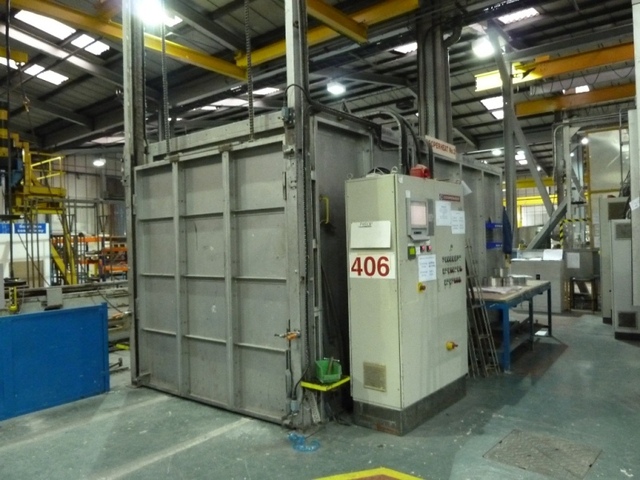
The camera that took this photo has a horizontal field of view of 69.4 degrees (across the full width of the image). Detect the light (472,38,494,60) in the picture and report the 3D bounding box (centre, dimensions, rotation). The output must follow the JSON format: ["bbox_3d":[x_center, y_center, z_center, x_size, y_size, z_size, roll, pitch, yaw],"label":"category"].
[{"bbox_3d":[3.808,-4.480,10.700,0.500,0.340,0.500,-1,0,42],"label":"light"}]

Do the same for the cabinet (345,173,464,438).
[{"bbox_3d":[0.822,0.457,4.145,0.473,1.922,1.188,-1,0,42],"label":"cabinet"}]

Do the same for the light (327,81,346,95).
[{"bbox_3d":[0.485,-4.502,13.600,0.500,0.340,0.500,-2,0,0],"label":"light"}]

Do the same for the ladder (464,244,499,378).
[{"bbox_3d":[1.755,0.743,5.100,0.080,1.520,0.310,-16,-10,41],"label":"ladder"}]

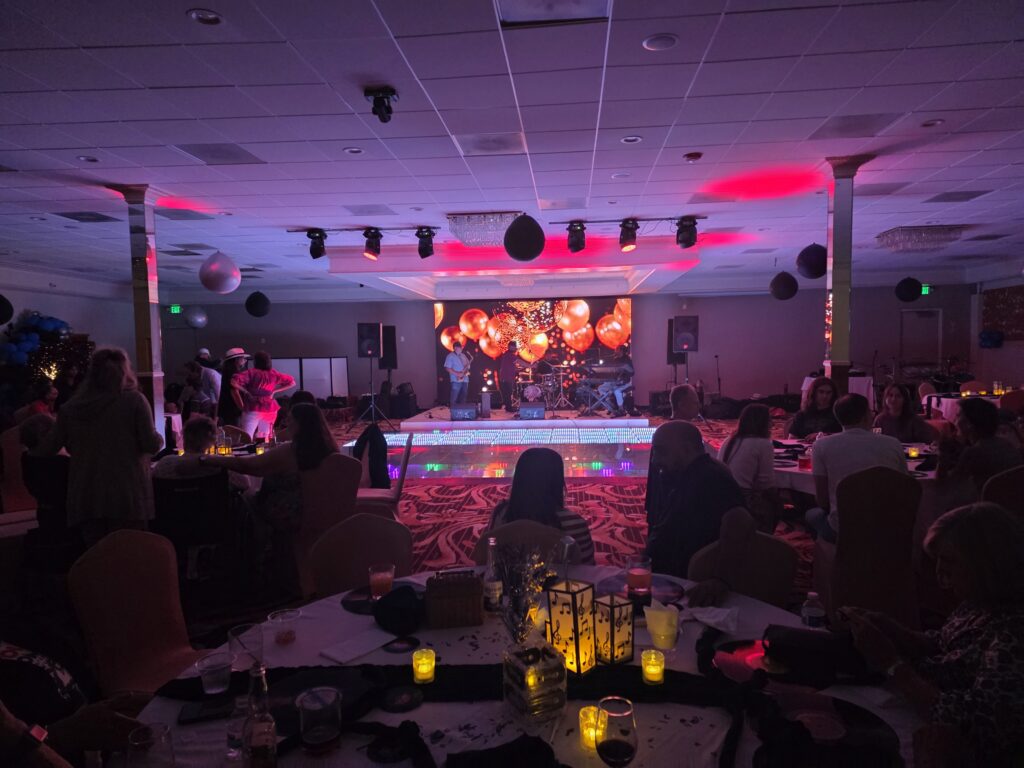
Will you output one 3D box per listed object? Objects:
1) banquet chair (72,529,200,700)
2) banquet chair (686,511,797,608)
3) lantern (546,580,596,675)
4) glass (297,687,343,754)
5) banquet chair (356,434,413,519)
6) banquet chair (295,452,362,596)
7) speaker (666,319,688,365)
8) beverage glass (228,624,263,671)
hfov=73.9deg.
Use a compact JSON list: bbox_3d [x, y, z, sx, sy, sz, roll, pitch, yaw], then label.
[{"bbox_3d":[-1.228,1.010,2.417,0.570,0.910,0.450,1,3,36],"label":"banquet chair"},{"bbox_3d":[0.763,0.983,2.695,0.470,0.920,0.550,-2,3,-20],"label":"banquet chair"},{"bbox_3d":[0.162,0.642,1.794,0.088,0.209,0.088,-3,0,40],"label":"lantern"},{"bbox_3d":[-0.406,0.716,1.444,0.094,0.100,0.094,-1,3,5],"label":"glass"},{"bbox_3d":[-1.089,0.871,5.490,0.570,0.930,0.450,-1,3,-2],"label":"banquet chair"},{"bbox_3d":[-1.351,0.915,4.688,0.460,0.930,0.580,-3,3,-36],"label":"banquet chair"},{"bbox_3d":[3.599,-0.910,14.814,0.420,0.980,0.420,-1,3,11],"label":"speaker"},{"bbox_3d":[-0.715,0.710,1.834,0.090,0.097,0.090,-1,3,5],"label":"beverage glass"}]

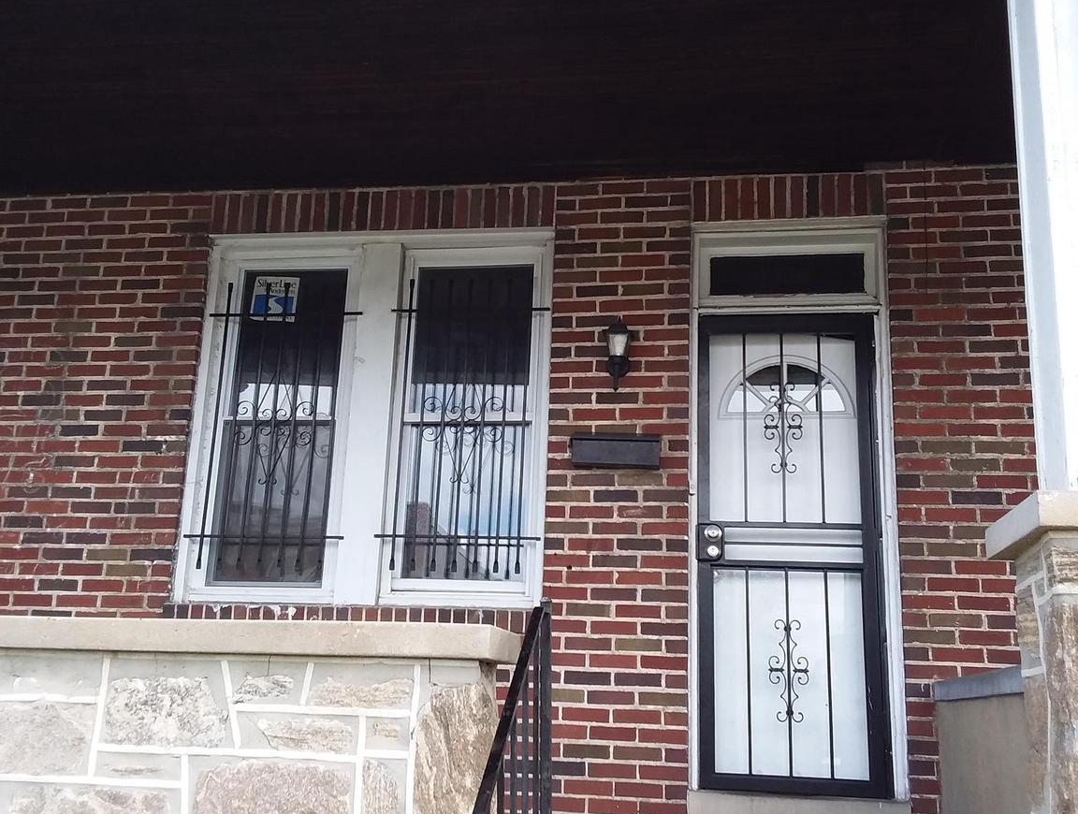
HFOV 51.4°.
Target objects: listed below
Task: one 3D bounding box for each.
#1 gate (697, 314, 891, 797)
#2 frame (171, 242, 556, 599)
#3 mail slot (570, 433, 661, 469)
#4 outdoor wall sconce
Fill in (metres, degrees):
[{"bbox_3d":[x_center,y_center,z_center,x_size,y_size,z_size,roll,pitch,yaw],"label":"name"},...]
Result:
[{"bbox_3d":[1.052,0.559,4.714,0.760,2.010,0.060,0,-15,9],"label":"gate"},{"bbox_3d":[-0.786,0.026,5.193,1.690,1.760,0.130,0,-15,9],"label":"frame"},{"bbox_3d":[0.333,0.193,4.828,0.385,0.150,0.100,0,-15,9],"label":"mail slot"},{"bbox_3d":[0.344,-0.226,4.905,0.120,0.335,0.170,0,-15,9],"label":"outdoor wall sconce"}]

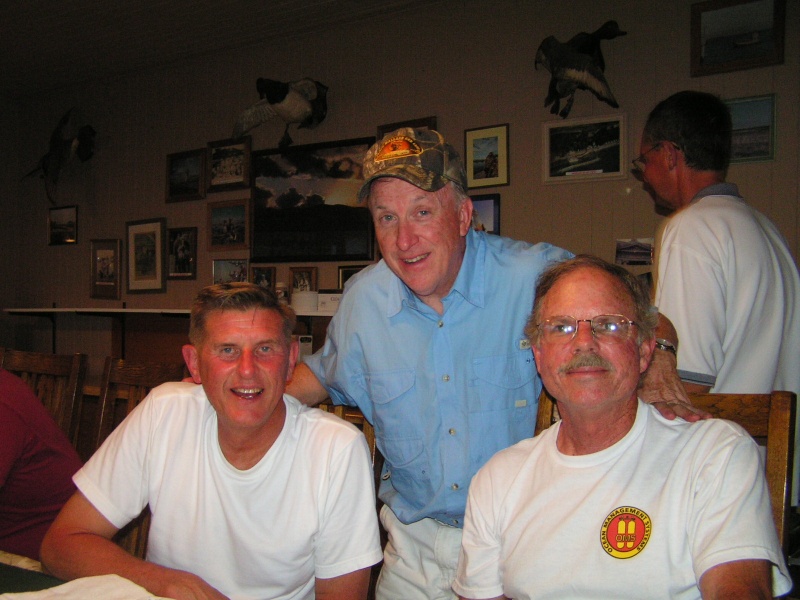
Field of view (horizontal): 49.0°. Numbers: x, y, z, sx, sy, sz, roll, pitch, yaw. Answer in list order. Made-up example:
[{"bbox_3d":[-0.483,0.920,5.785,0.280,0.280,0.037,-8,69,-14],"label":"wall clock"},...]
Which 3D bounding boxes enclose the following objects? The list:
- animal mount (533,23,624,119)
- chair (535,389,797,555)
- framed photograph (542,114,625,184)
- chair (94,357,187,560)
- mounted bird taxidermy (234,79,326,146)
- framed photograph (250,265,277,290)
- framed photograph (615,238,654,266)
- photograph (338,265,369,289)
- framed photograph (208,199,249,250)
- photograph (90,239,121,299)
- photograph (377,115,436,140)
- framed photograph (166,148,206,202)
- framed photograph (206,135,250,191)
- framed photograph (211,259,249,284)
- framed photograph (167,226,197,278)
[{"bbox_3d":[0.678,-0.866,3.300,0.340,0.350,0.300,0,0,26],"label":"animal mount"},{"bbox_3d":[0.321,0.661,1.364,0.445,1.010,0.540,0,0,34],"label":"chair"},{"bbox_3d":[0.727,-0.586,3.457,0.355,0.243,0.025,0,0,36],"label":"framed photograph"},{"bbox_3d":[-0.793,0.660,2.158,0.445,1.010,0.540,0,0,36],"label":"chair"},{"bbox_3d":[-0.571,-0.896,4.198,0.420,0.320,0.360,0,0,12],"label":"mounted bird taxidermy"},{"bbox_3d":[-0.695,-0.058,4.470,0.169,0.220,0.022,0,0,35],"label":"framed photograph"},{"bbox_3d":[0.899,-0.185,3.372,0.150,0.100,0.014,0,0,35],"label":"framed photograph"},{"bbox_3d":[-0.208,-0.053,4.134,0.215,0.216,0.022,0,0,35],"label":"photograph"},{"bbox_3d":[-0.901,-0.394,4.657,0.319,0.260,0.025,0,0,36],"label":"framed photograph"},{"bbox_3d":[-1.770,-0.186,5.296,0.289,0.357,0.025,0,0,36],"label":"photograph"},{"bbox_3d":[0.028,-0.675,3.976,0.322,0.270,0.025,0,0,35],"label":"photograph"},{"bbox_3d":[-1.172,-0.677,4.804,0.325,0.272,0.025,0,0,35],"label":"framed photograph"},{"bbox_3d":[-0.901,-0.709,4.617,0.322,0.273,0.025,0,0,35],"label":"framed photograph"},{"bbox_3d":[-0.886,-0.103,4.643,0.274,0.222,0.025,0,0,36],"label":"framed photograph"},{"bbox_3d":[-1.196,-0.253,4.817,0.237,0.285,0.022,0,0,35],"label":"framed photograph"}]

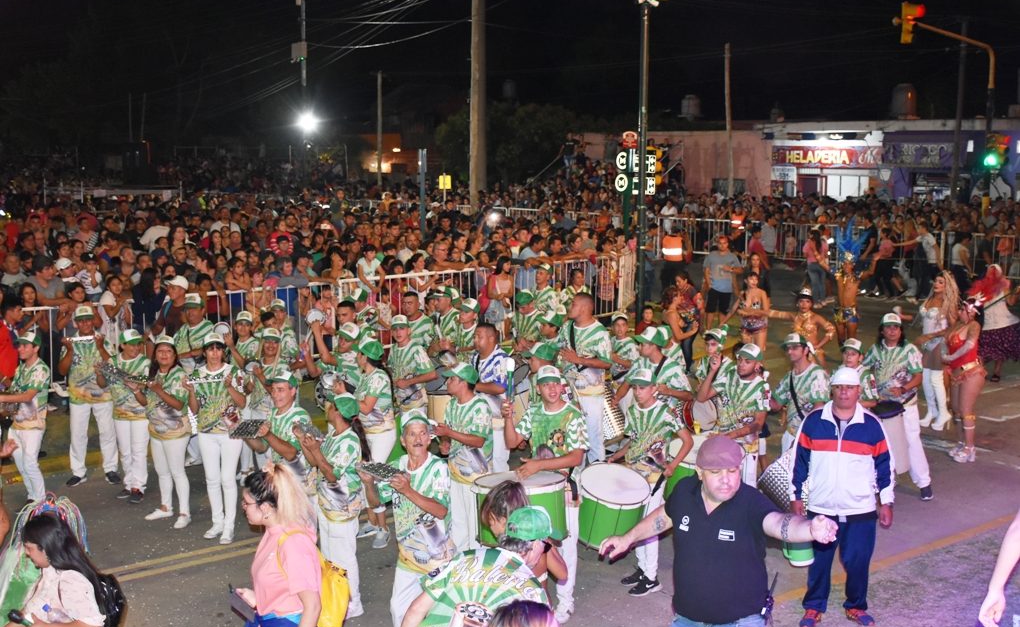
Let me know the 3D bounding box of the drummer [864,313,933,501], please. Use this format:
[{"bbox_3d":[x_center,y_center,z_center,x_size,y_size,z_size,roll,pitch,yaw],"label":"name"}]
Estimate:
[{"bbox_3d":[3.644,0.854,11.901,0.580,1.722,0.500,3,8,25],"label":"drummer"}]

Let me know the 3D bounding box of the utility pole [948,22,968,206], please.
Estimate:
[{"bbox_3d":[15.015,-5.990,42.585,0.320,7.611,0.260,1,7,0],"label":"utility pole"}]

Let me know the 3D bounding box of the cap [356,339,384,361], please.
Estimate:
[{"bbox_3d":[-1.172,0.299,10.571,0.260,0.150,0.180,13,9,7],"label":"cap"}]

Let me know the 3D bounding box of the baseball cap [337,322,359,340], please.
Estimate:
[{"bbox_3d":[-1.473,0.169,11.600,0.180,0.140,0.250,21,8,29],"label":"baseball cap"}]

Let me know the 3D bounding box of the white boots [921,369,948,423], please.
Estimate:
[{"bbox_3d":[5.018,0.984,15.000,0.290,0.720,0.330,-5,9,-35],"label":"white boots"}]

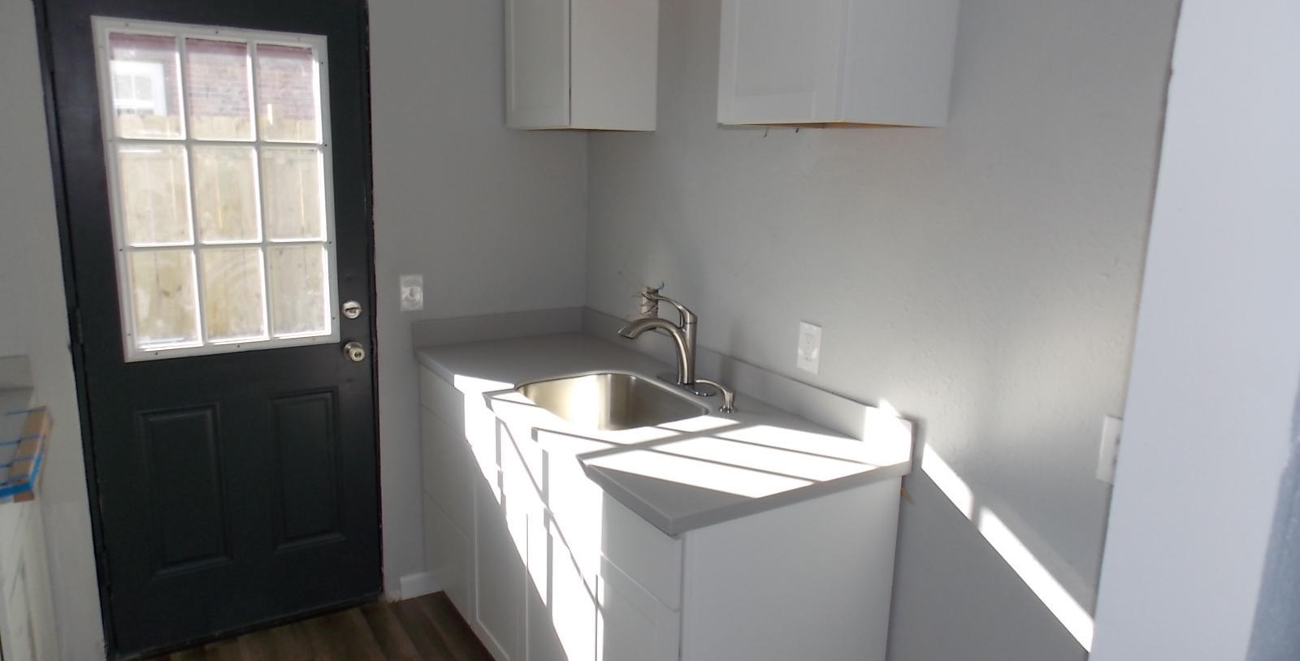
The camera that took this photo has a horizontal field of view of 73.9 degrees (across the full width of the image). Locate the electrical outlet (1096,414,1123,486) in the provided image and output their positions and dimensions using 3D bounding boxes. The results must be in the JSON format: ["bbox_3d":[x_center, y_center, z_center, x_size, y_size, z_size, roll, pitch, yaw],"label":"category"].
[{"bbox_3d":[0.833,0.217,1.523,0.007,0.116,0.073,-6,14,-31],"label":"electrical outlet"}]

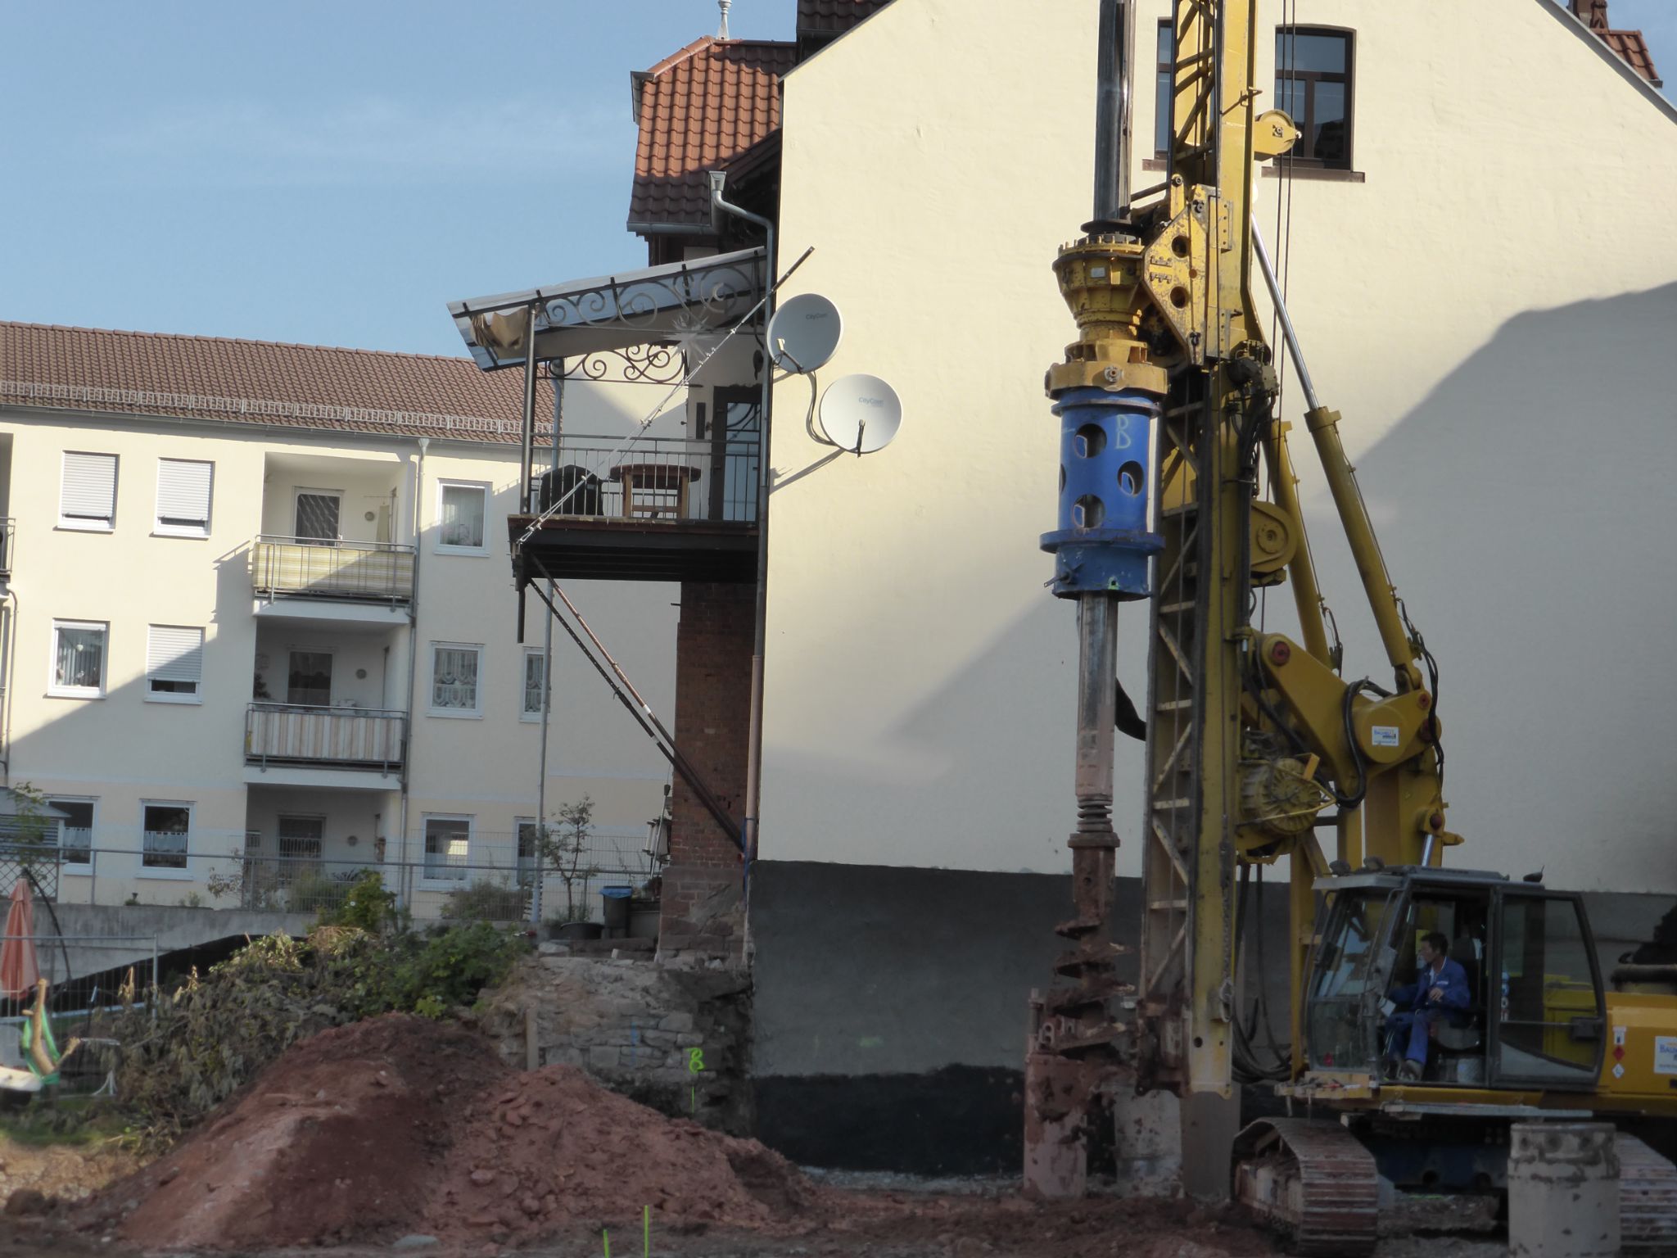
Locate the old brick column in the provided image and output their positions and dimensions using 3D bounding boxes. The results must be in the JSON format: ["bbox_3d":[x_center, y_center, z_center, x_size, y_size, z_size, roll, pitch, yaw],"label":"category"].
[{"bbox_3d":[-1.541,1.659,41.947,1.000,4.400,0.750,2,-6,-4],"label":"old brick column"}]

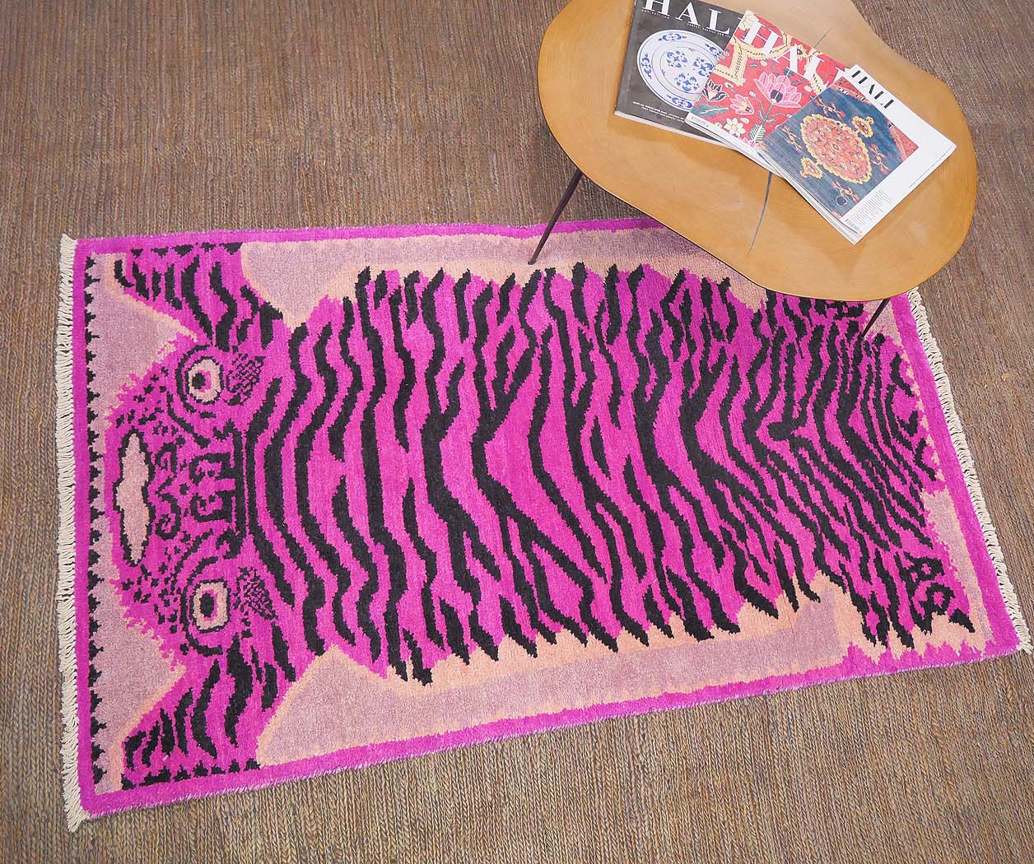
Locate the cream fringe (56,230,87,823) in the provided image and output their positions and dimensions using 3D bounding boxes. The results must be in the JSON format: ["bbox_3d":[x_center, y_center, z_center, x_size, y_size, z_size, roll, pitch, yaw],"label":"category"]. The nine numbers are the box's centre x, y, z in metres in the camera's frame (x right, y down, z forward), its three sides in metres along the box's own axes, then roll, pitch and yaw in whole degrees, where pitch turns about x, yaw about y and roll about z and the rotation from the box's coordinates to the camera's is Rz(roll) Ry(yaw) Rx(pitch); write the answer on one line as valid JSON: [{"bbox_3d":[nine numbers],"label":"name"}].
[{"bbox_3d":[-0.709,0.108,1.474,0.040,0.010,0.981,-6,71,-14],"label":"cream fringe"}]

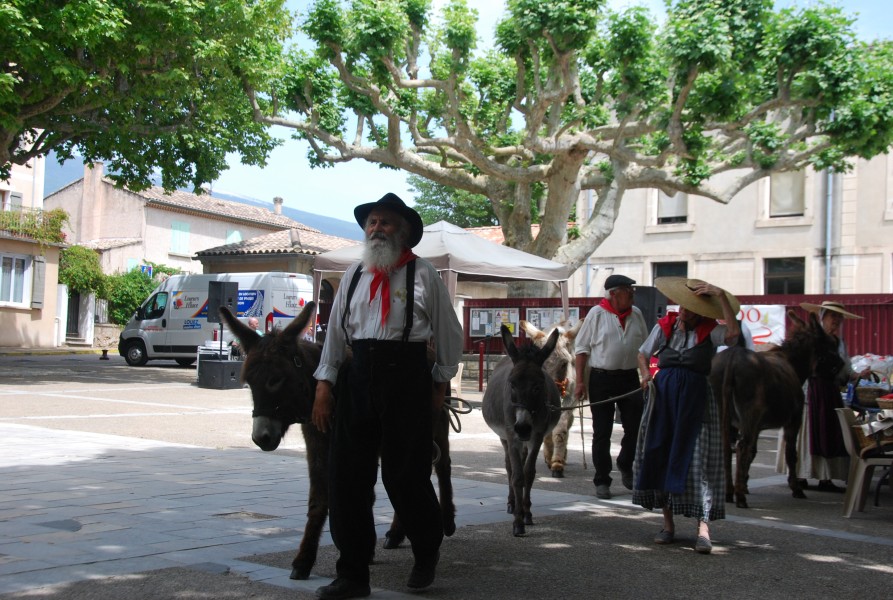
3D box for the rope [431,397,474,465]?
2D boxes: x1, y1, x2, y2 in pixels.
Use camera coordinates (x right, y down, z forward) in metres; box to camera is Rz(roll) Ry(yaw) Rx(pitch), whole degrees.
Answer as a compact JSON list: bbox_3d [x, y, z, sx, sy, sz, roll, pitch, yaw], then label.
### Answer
[{"bbox_3d":[0.028,0.604,5.520,0.200,0.310,0.160,2,-2,-12],"label":"rope"}]

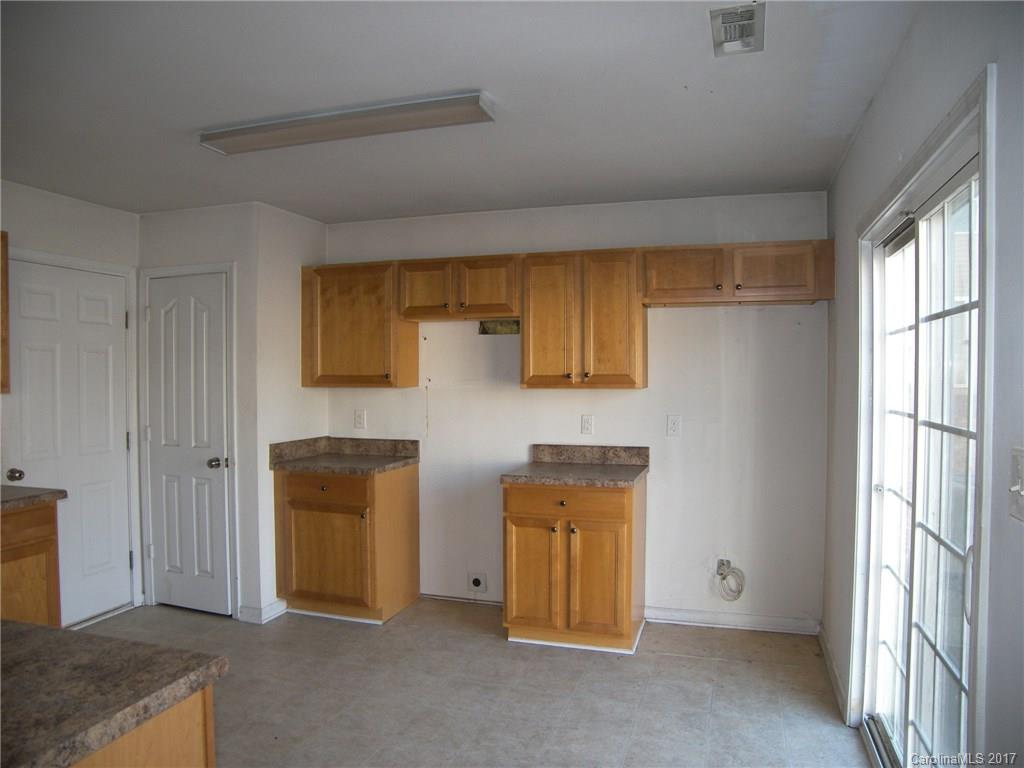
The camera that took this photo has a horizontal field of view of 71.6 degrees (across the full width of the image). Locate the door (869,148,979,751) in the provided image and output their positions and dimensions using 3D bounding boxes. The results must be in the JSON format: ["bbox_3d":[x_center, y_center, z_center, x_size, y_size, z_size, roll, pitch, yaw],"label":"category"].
[{"bbox_3d":[1.221,0.441,2.108,0.095,1.970,1.500,0,1,17],"label":"door"}]

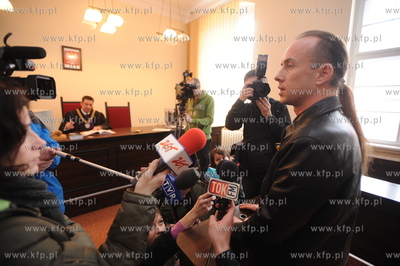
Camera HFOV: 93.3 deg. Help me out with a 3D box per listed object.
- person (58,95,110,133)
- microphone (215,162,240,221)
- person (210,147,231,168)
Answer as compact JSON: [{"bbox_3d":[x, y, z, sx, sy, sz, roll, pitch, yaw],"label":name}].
[{"bbox_3d":[-1.790,0.070,3.021,0.680,1.300,0.750,-6,11,-35],"label":"person"},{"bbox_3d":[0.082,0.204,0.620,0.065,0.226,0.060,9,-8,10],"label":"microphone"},{"bbox_3d":[0.198,0.642,1.878,0.500,1.000,0.650,-1,9,-12],"label":"person"}]

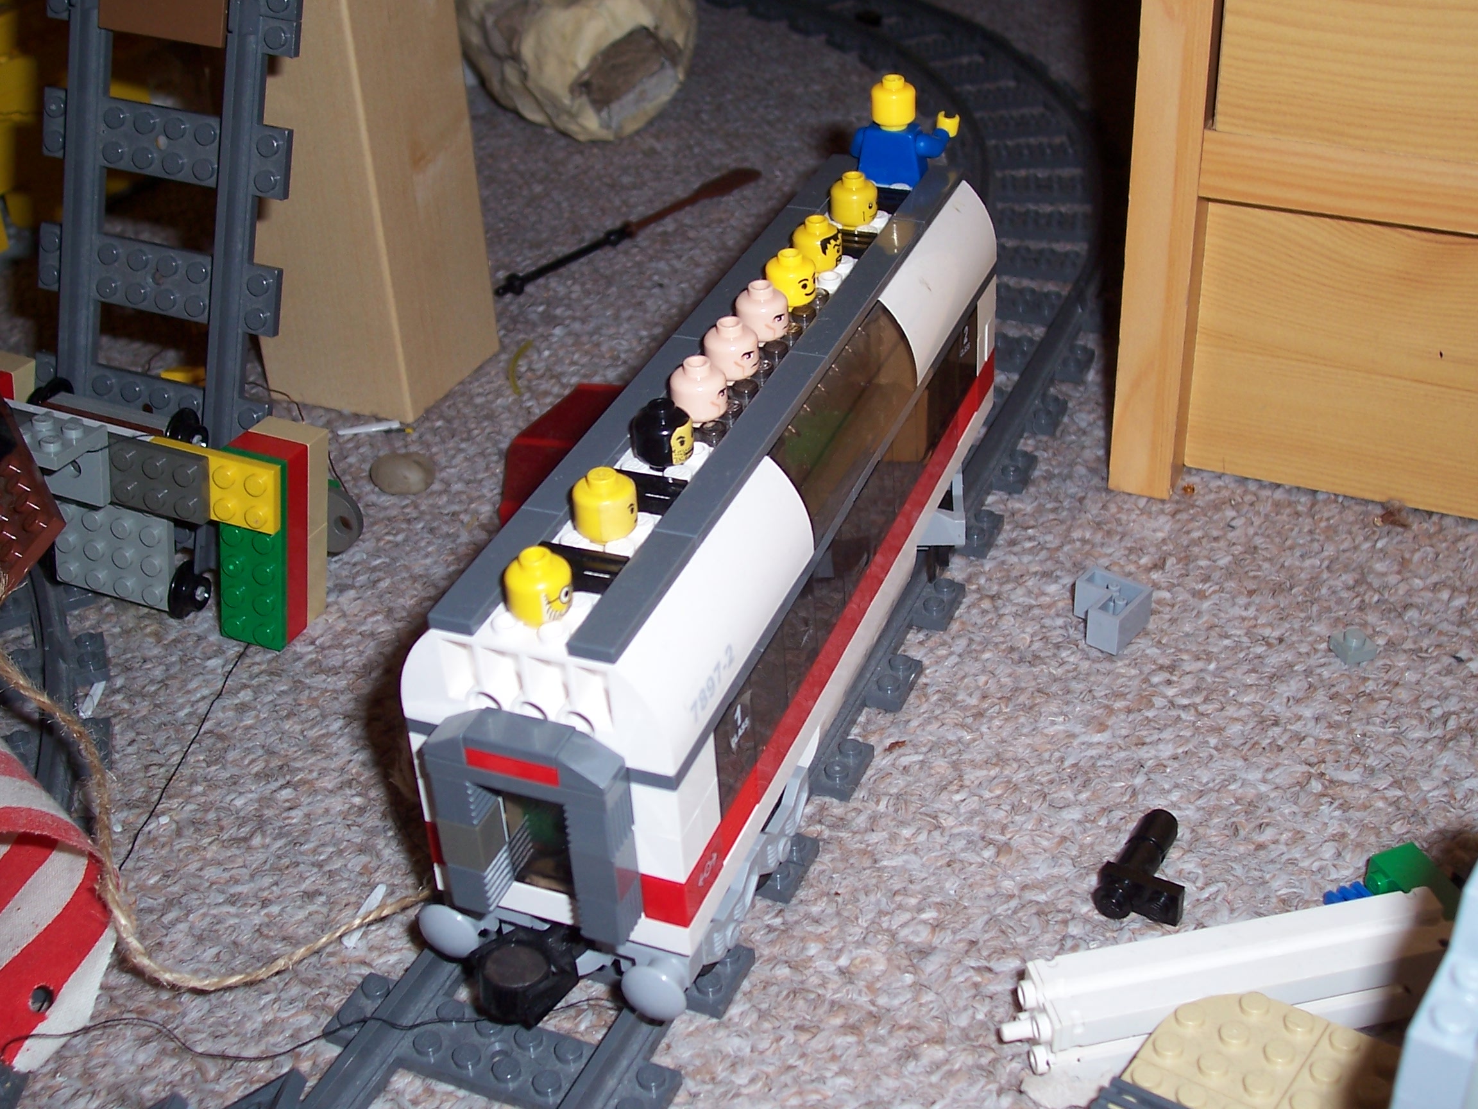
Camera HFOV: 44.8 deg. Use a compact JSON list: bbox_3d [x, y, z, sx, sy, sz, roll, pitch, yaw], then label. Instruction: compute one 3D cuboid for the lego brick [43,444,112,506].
[{"bbox_3d":[-0.153,-0.020,0.413,0.016,0.016,0.004,13,27,12],"label":"lego brick"}]

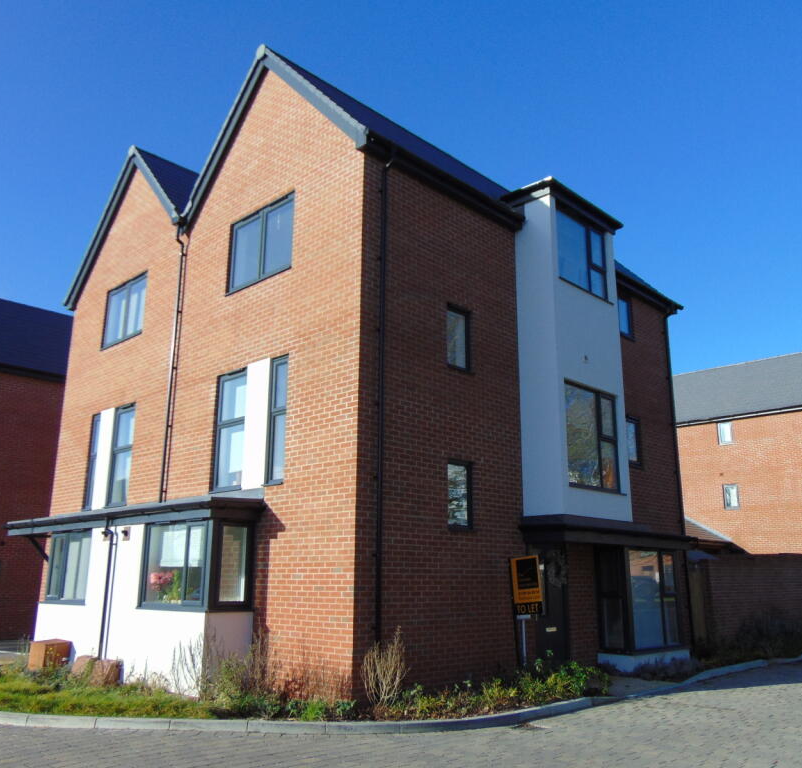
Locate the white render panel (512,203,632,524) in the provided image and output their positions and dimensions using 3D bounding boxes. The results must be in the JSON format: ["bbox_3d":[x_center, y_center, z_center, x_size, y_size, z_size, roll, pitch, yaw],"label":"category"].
[{"bbox_3d":[3.005,-0.368,12.874,0.760,5.390,2.170,-13,-20,43],"label":"white render panel"}]

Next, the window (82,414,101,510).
[{"bbox_3d":[-6.221,1.576,15.071,0.430,1.960,0.100,-13,-20,43],"label":"window"}]

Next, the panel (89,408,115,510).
[{"bbox_3d":[-5.885,1.479,14.697,0.630,1.990,0.100,-13,-20,43],"label":"panel"}]

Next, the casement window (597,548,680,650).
[{"bbox_3d":[4.282,3.853,13.257,0.650,1.730,1.960,-13,-20,43],"label":"casement window"}]

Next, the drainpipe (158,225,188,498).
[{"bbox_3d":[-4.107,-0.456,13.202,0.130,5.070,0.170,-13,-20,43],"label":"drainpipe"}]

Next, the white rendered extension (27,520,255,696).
[{"bbox_3d":[-4.375,3.509,12.034,5.680,2.310,0.757,-13,-20,42],"label":"white rendered extension"}]

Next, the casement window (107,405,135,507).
[{"bbox_3d":[-5.315,1.364,14.207,0.890,1.960,0.100,-13,-20,43],"label":"casement window"}]

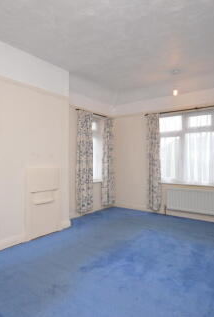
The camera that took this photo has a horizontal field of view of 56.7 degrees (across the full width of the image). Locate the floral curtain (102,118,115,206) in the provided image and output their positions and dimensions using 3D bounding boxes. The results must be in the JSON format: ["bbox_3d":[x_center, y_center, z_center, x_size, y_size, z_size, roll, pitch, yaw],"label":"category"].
[{"bbox_3d":[0.028,0.068,4.349,0.108,1.896,0.395,0,0,40],"label":"floral curtain"}]

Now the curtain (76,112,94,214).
[{"bbox_3d":[-0.418,0.084,3.815,0.108,1.916,0.415,0,0,40],"label":"curtain"}]

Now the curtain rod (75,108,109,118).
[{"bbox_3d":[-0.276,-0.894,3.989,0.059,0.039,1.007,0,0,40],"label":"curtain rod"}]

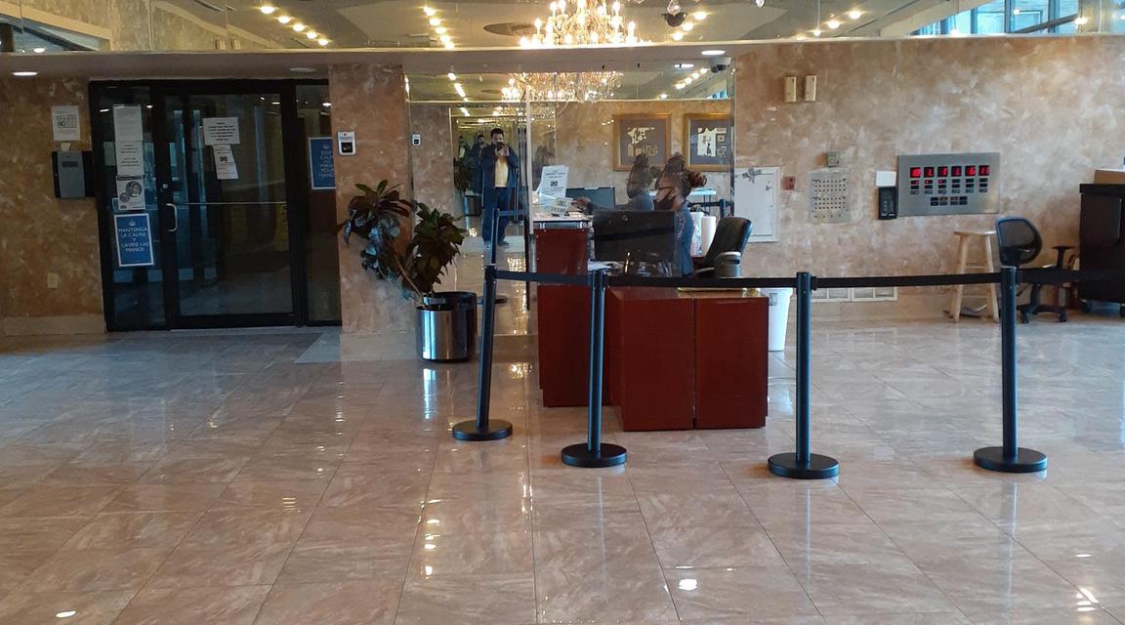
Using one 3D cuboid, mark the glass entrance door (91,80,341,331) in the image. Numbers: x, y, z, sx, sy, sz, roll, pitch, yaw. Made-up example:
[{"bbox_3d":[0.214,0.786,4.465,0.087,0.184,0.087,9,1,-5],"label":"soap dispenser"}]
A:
[{"bbox_3d":[-2.922,-0.905,9.981,2.043,2.114,0.100,-2,8,-2],"label":"glass entrance door"}]

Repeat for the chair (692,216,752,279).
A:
[{"bbox_3d":[0.971,-0.142,7.864,0.650,1.000,0.650,-2,8,-2],"label":"chair"}]

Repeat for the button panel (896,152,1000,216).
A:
[{"bbox_3d":[3.227,-1.071,9.763,0.860,0.505,0.040,-2,8,-2],"label":"button panel"}]

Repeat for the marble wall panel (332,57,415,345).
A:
[{"bbox_3d":[-1.409,-0.778,8.674,0.540,2.120,0.150,-2,8,-2],"label":"marble wall panel"}]

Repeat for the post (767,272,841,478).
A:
[{"bbox_3d":[1.111,0.271,5.375,0.330,0.940,0.330,-2,8,-2],"label":"post"}]

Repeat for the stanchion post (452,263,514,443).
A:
[{"bbox_3d":[-0.433,0.184,6.196,0.330,0.940,0.330,-2,8,-2],"label":"stanchion post"}]

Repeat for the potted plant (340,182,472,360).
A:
[{"bbox_3d":[-1.118,-0.288,8.327,0.920,1.292,0.720,-2,8,-2],"label":"potted plant"}]

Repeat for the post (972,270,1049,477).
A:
[{"bbox_3d":[2.088,0.245,5.415,0.330,0.940,0.330,-2,8,-2],"label":"post"}]

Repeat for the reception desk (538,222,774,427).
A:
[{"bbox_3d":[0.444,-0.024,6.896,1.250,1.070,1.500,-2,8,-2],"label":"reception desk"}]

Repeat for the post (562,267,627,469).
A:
[{"bbox_3d":[0.151,0.251,5.651,0.330,0.940,0.330,-2,8,-2],"label":"post"}]

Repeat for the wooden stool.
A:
[{"bbox_3d":[3.341,-0.298,9.537,0.350,0.720,0.350,-2,8,-2],"label":"wooden stool"}]

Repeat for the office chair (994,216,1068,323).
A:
[{"bbox_3d":[3.820,-0.374,9.508,0.560,0.860,0.560,-7,10,-34],"label":"office chair"}]

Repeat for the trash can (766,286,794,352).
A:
[{"bbox_3d":[1.481,0.021,8.468,0.330,0.480,0.310,-2,8,-2],"label":"trash can"}]

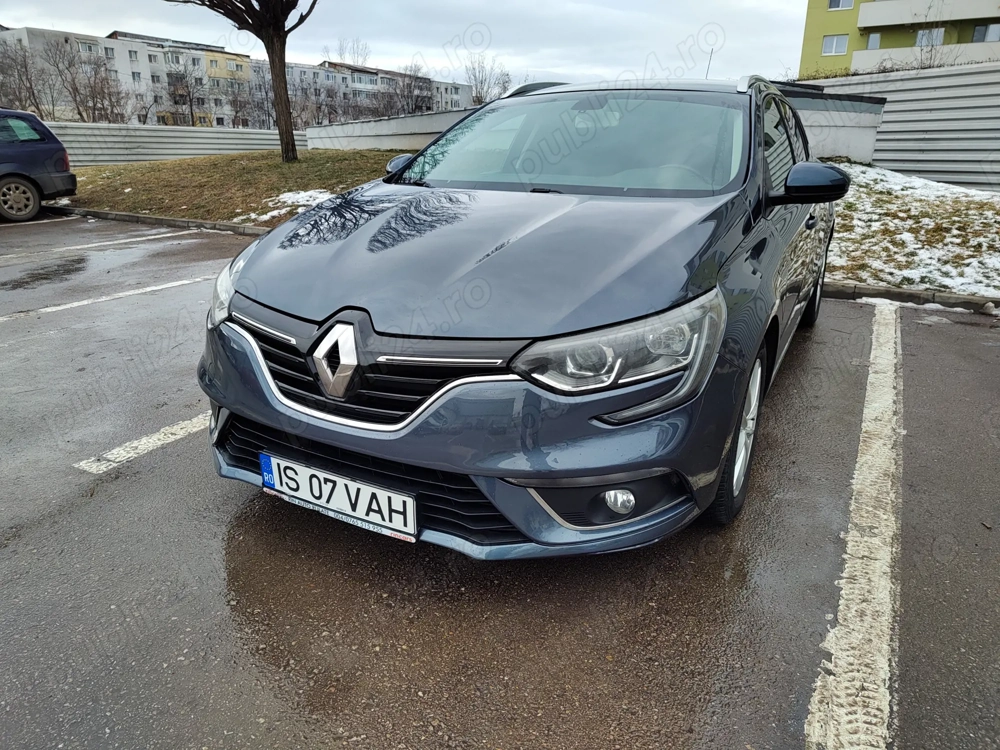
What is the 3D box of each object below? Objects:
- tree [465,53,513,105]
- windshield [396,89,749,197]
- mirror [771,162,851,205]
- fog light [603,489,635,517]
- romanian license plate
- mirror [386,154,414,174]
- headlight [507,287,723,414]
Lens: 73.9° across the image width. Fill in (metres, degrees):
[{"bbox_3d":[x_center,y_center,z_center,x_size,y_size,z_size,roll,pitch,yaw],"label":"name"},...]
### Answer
[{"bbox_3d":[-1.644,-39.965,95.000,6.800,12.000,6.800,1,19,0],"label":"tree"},{"bbox_3d":[0.298,-0.949,2.694,1.410,0.160,0.970,11,46,26],"label":"windshield"},{"bbox_3d":[1.140,-0.708,2.430,0.257,0.144,0.185,11,22,26],"label":"mirror"},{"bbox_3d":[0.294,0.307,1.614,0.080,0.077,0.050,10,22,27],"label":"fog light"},{"bbox_3d":[-0.429,0.305,1.727,0.530,0.130,0.025,11,19,26],"label":"romanian license plate"},{"bbox_3d":[-0.453,-0.995,3.241,0.245,0.160,0.140,10,22,27],"label":"mirror"},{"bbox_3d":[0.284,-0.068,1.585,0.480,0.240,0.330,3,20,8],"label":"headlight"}]

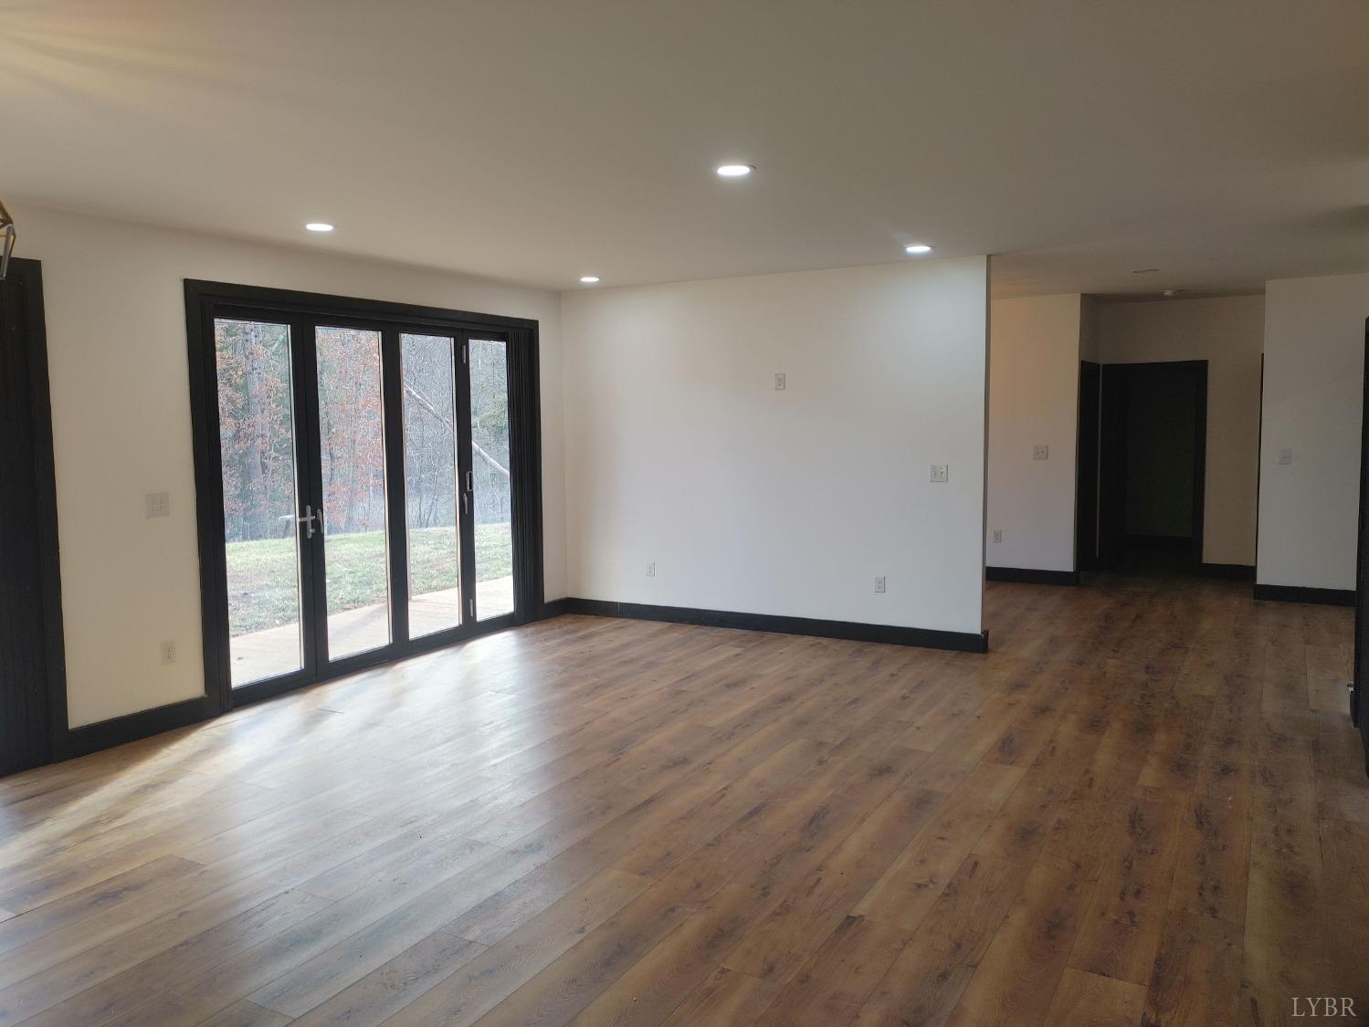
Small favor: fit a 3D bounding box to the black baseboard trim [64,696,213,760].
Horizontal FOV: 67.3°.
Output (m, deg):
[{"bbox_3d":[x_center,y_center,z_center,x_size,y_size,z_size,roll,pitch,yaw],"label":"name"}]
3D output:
[{"bbox_3d":[-2.937,1.149,5.582,0.020,0.136,0.800,2,6,29],"label":"black baseboard trim"}]

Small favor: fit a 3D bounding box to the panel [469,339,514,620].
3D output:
[{"bbox_3d":[-1.516,-0.265,8.228,0.025,2.200,0.500,2,6,29],"label":"panel"}]

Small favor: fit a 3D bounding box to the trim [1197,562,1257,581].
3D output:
[{"bbox_3d":[5.342,0.579,10.095,0.465,0.136,0.020,2,6,29],"label":"trim"}]

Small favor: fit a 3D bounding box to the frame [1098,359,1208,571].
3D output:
[{"bbox_3d":[4.727,-0.445,10.387,0.965,2.137,0.110,2,6,29],"label":"frame"}]

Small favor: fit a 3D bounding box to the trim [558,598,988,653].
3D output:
[{"bbox_3d":[0.529,0.855,8.043,3.600,0.136,0.020,2,6,29],"label":"trim"}]

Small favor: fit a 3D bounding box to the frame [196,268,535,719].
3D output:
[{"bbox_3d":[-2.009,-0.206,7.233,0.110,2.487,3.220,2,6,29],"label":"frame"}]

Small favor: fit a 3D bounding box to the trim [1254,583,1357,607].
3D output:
[{"bbox_3d":[5.309,0.707,8.776,0.780,0.136,0.020,2,6,29],"label":"trim"}]

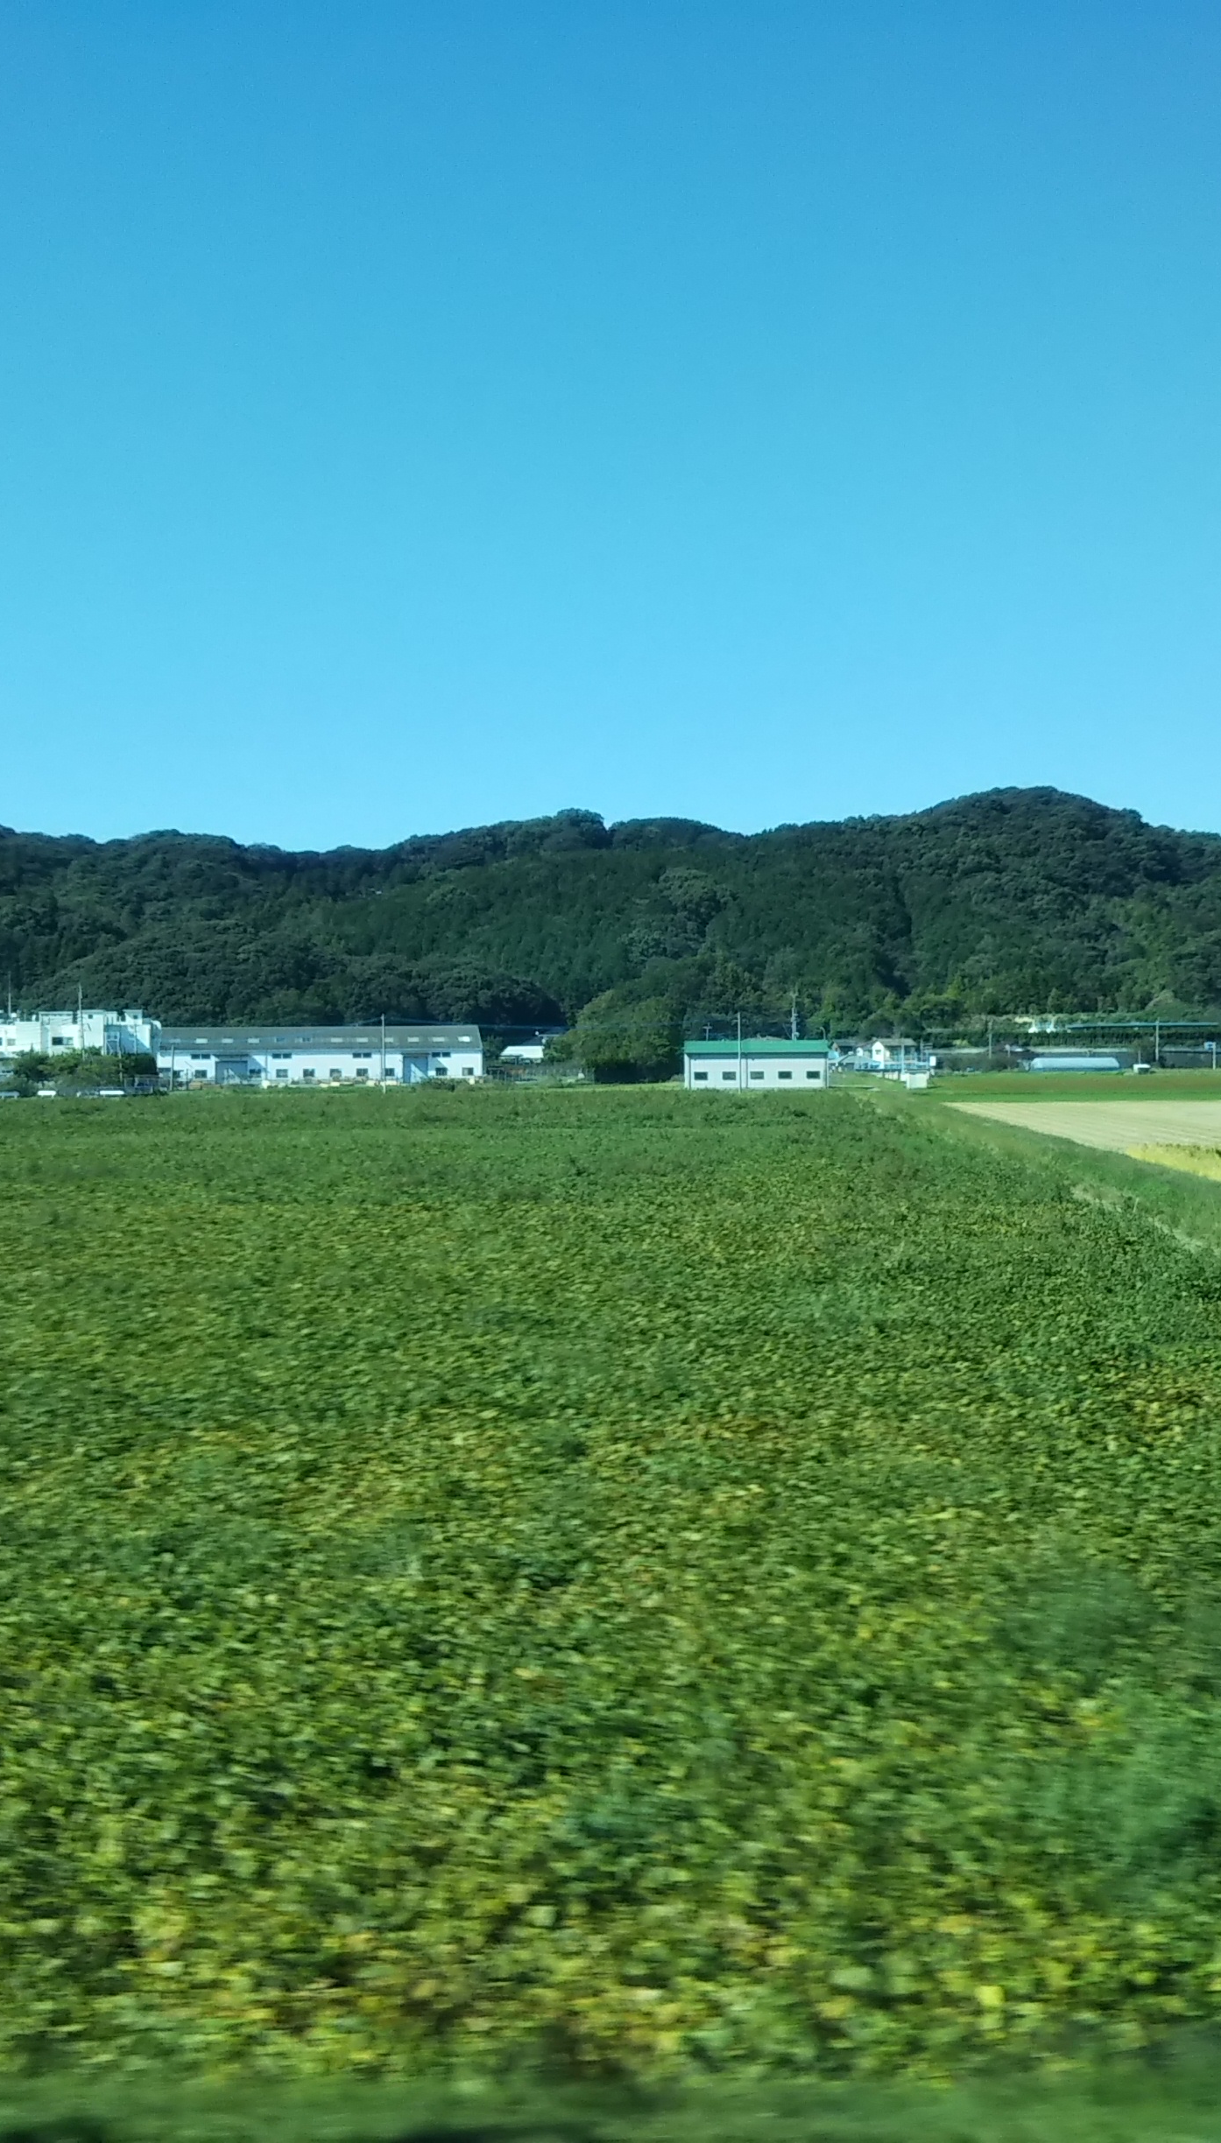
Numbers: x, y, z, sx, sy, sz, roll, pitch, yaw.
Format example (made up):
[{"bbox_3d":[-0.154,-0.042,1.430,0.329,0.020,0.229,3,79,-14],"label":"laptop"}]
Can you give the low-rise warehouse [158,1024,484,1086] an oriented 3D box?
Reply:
[{"bbox_3d":[-48.400,-2.600,416.000,53.000,9.800,22.000,0,0,-6],"label":"low-rise warehouse"}]

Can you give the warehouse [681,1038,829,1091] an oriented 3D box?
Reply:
[{"bbox_3d":[20.000,-0.850,340.000,19.500,6.500,11.000,0,0,3],"label":"warehouse"}]

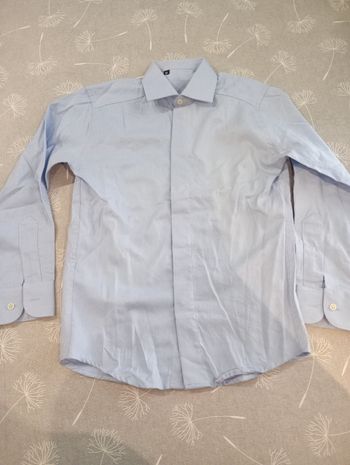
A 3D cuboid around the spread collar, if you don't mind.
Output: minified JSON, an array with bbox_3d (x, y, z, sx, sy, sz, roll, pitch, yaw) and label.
[{"bbox_3d":[0.011,-0.334,0.839,0.166,0.038,0.112,-2,69,-1],"label":"spread collar"}]

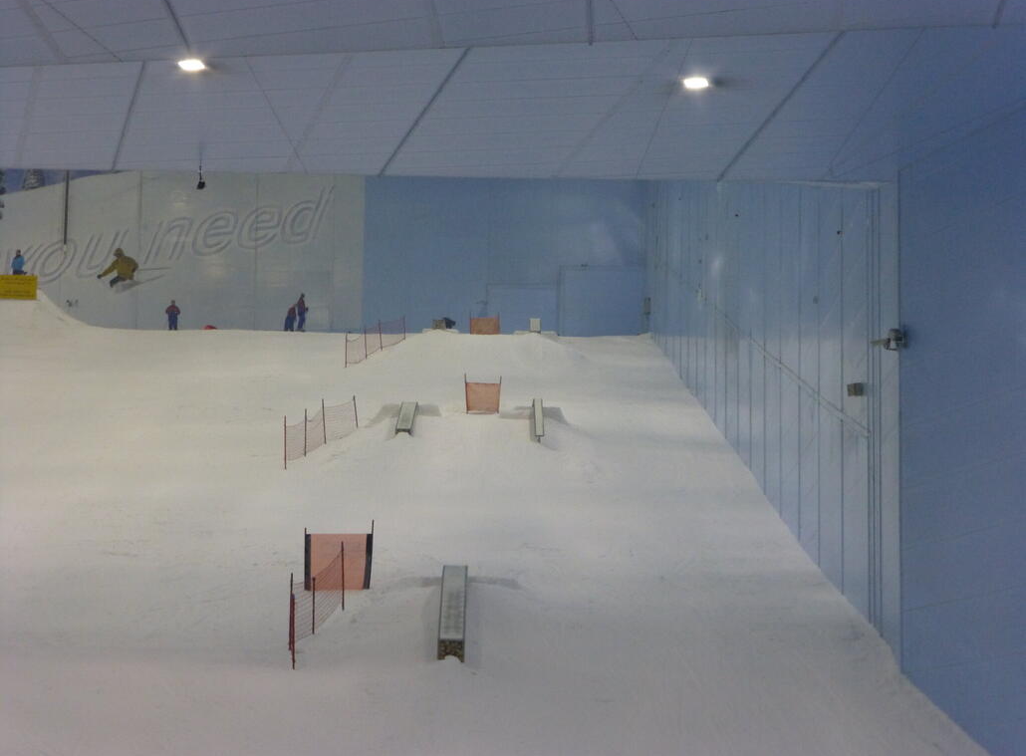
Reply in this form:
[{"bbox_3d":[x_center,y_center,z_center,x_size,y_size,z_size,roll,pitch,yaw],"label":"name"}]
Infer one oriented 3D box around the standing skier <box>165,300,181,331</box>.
[{"bbox_3d":[-17.318,-3.194,165.000,0.760,1.560,0.420,2,-7,-6],"label":"standing skier"}]

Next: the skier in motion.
[{"bbox_3d":[-19.605,-5.425,160.000,1.500,1.850,1.600,7,-10,-40],"label":"skier in motion"}]

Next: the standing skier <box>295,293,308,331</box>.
[{"bbox_3d":[-10.405,-3.196,159.000,0.620,1.830,0.550,-2,-8,17],"label":"standing skier"}]

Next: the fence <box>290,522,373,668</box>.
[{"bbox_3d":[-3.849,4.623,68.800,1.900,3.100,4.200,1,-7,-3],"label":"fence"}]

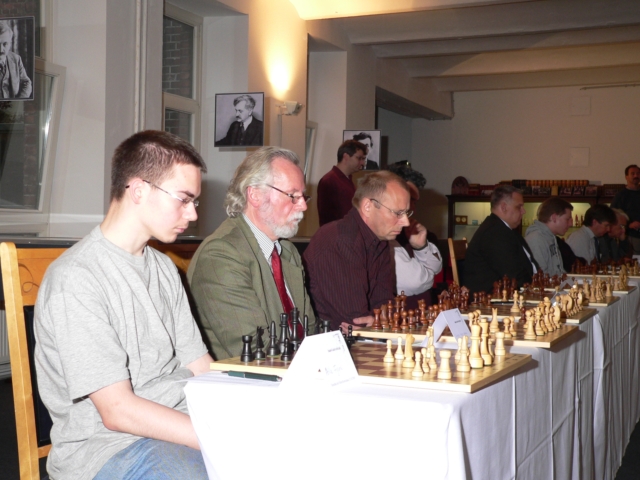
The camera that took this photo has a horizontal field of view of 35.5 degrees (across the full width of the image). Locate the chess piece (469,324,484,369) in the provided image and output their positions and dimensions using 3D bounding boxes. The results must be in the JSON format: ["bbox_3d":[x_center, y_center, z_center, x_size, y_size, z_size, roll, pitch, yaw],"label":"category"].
[{"bbox_3d":[0.315,0.212,2.003,0.030,0.085,0.030,1,0,23],"label":"chess piece"}]

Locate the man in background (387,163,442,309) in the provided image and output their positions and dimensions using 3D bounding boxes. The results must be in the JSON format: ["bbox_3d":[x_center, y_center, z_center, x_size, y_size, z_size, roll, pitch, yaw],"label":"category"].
[{"bbox_3d":[0.438,0.335,4.352,0.700,1.340,0.540,1,0,22],"label":"man in background"}]

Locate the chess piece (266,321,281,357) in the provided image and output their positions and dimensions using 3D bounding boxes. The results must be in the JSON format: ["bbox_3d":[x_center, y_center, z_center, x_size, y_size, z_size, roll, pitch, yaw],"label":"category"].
[{"bbox_3d":[-0.098,0.208,2.127,0.030,0.073,0.030,1,0,0],"label":"chess piece"}]

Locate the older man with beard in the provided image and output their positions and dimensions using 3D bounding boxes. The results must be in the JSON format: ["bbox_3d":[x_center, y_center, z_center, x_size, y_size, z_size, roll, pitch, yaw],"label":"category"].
[{"bbox_3d":[-0.064,0.358,2.982,0.700,1.290,0.550,1,0,25],"label":"older man with beard"}]

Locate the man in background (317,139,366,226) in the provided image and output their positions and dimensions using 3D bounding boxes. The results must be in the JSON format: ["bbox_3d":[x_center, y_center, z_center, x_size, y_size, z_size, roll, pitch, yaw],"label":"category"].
[{"bbox_3d":[0.164,0.102,7.601,0.380,1.750,0.520,1,0,12],"label":"man in background"}]

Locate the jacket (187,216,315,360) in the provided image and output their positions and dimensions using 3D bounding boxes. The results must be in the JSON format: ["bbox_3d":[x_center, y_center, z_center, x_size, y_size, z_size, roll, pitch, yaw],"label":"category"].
[{"bbox_3d":[-0.189,0.210,3.022,0.400,0.570,0.520,1,0,26],"label":"jacket"}]

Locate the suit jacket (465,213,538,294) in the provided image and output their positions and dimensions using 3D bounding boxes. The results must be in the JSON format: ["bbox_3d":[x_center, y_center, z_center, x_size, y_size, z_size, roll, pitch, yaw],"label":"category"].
[{"bbox_3d":[1.009,0.180,5.551,0.430,0.640,0.570,1,0,20],"label":"suit jacket"}]

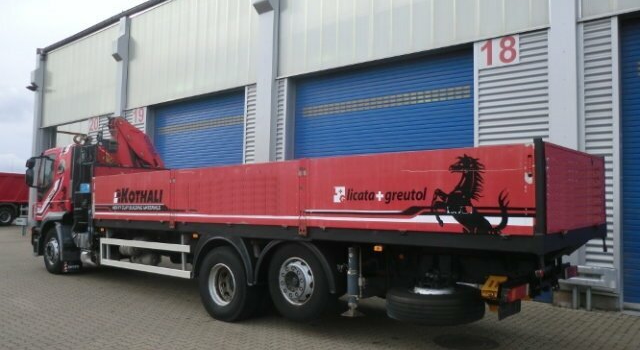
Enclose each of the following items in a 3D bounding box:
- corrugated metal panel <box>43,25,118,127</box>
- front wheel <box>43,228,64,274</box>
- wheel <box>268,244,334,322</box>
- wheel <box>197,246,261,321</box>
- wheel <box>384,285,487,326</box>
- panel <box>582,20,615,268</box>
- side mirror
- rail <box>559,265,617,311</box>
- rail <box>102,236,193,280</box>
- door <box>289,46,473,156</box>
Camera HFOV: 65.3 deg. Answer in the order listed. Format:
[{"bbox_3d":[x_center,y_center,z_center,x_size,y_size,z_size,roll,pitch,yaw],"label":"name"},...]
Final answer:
[{"bbox_3d":[-9.311,-3.630,19.233,6.340,3.196,0.120,-2,-4,39],"label":"corrugated metal panel"},{"bbox_3d":[-5.951,1.756,11.367,1.017,1.017,0.300,-3,-4,41],"label":"front wheel"},{"bbox_3d":[-0.189,1.300,6.249,1.017,1.017,0.300,-3,-4,41],"label":"wheel"},{"bbox_3d":[-1.273,1.543,7.213,1.017,1.017,0.330,-3,-4,41],"label":"wheel"},{"bbox_3d":[1.258,1.350,5.441,1.010,0.280,1.010,0,-3,0],"label":"wheel"},{"bbox_3d":[4.386,-0.324,7.846,0.439,4.374,0.060,-2,-4,39],"label":"panel"},{"bbox_3d":[-6.871,0.059,11.843,0.140,0.460,0.210,-3,-4,41],"label":"side mirror"},{"bbox_3d":[4.096,1.756,7.632,0.771,0.660,0.250,-2,-4,39],"label":"rail"},{"bbox_3d":[-3.080,1.396,8.630,3.007,0.515,0.060,-3,-4,41],"label":"rail"},{"bbox_3d":[1.152,-0.069,10.947,4.600,4.644,0.100,-2,-4,39],"label":"door"}]

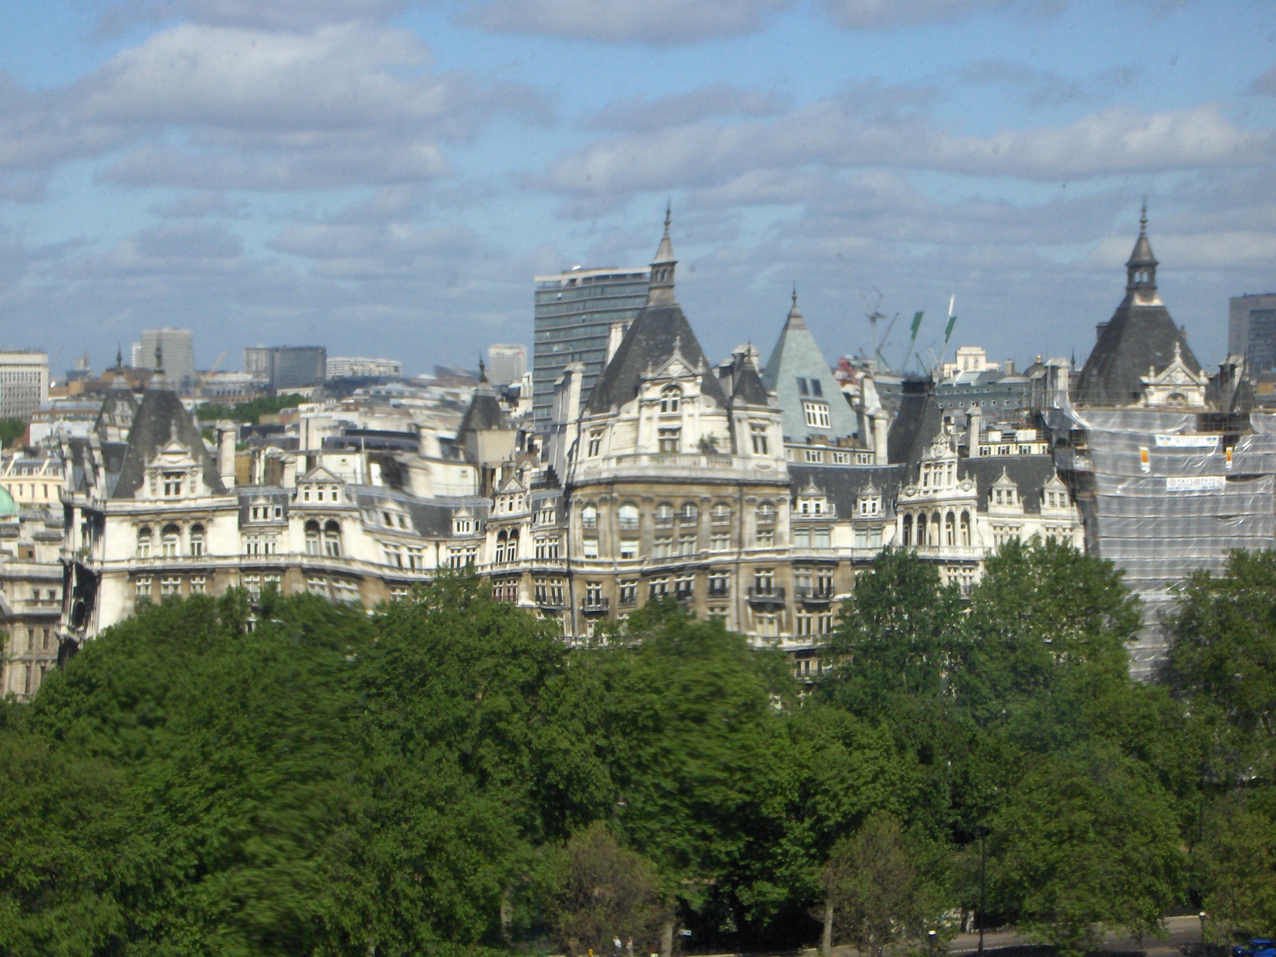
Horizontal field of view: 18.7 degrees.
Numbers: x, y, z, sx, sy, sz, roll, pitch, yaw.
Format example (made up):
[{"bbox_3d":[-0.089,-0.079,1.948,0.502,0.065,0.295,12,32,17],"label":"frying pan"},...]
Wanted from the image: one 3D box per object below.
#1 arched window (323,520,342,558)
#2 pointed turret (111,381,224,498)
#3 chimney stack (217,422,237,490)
[{"bbox_3d":[-30.170,5.940,381.500,1.900,3.750,0.500,0,1,-8],"label":"arched window"},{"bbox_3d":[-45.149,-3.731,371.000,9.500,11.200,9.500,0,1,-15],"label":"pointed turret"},{"bbox_3d":[-40.900,-2.230,385.000,1.600,6.700,2.200,0,2,-12],"label":"chimney stack"}]

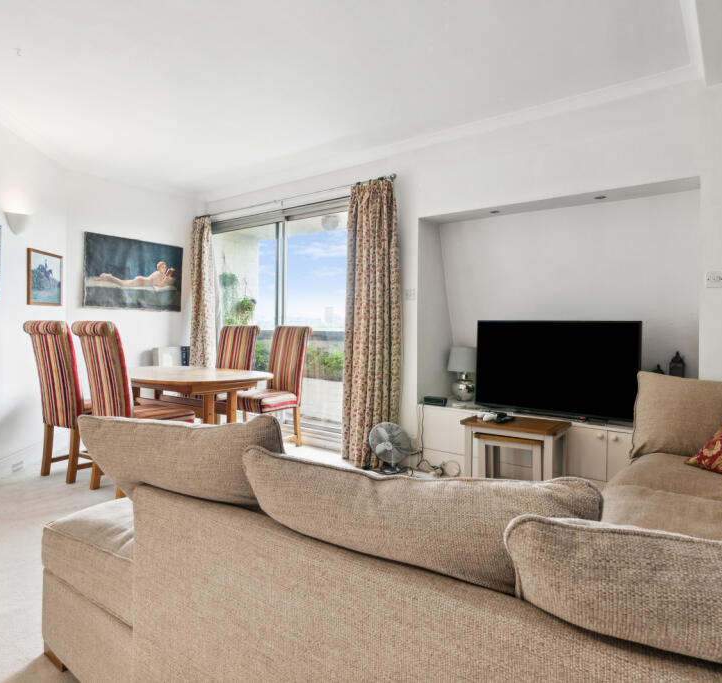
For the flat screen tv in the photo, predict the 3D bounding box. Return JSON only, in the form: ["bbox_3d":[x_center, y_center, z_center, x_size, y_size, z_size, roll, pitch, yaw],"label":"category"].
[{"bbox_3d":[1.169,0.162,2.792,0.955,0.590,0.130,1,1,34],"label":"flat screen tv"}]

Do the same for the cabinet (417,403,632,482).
[{"bbox_3d":[1.207,0.693,3.042,1.600,0.470,0.500,1,1,34],"label":"cabinet"}]

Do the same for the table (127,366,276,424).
[{"bbox_3d":[-1.360,0.569,3.340,1.470,0.710,0.880,1,1,33],"label":"table"}]

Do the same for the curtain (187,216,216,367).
[{"bbox_3d":[-1.612,-0.184,4.684,0.380,2.140,0.130,2,2,35],"label":"curtain"}]

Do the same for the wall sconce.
[{"bbox_3d":[-2.400,-0.832,3.190,0.095,0.155,0.205,0,1,-10],"label":"wall sconce"}]

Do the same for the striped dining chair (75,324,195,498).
[{"bbox_3d":[-1.430,0.401,2.867,0.450,1.060,0.580,1,1,39],"label":"striped dining chair"}]

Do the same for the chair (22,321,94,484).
[{"bbox_3d":[-1.940,0.396,3.210,0.450,1.060,0.580,1,1,35],"label":"chair"}]

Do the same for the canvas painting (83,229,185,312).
[{"bbox_3d":[-2.110,-0.626,4.292,0.030,0.645,0.915,5,4,37],"label":"canvas painting"}]

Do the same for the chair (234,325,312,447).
[{"bbox_3d":[-0.777,0.395,3.870,0.420,1.060,0.620,2,2,35],"label":"chair"}]

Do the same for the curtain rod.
[{"bbox_3d":[-0.685,-1.218,3.898,2.262,0.055,0.070,1,1,34],"label":"curtain rod"}]

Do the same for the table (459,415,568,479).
[{"bbox_3d":[0.875,0.700,2.600,0.530,0.470,0.320,1,1,34],"label":"table"}]

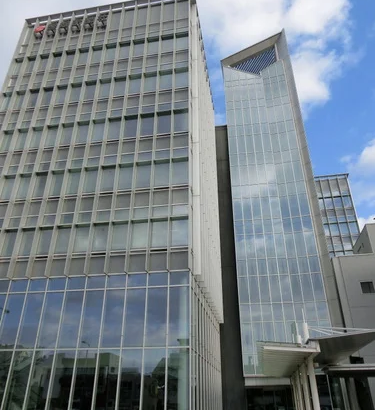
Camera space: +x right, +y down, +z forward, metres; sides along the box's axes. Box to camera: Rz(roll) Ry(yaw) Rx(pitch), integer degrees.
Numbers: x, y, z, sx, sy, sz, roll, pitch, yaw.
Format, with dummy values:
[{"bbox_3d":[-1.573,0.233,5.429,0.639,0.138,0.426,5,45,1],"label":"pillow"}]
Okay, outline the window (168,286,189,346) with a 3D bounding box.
[{"bbox_3d":[-0.418,5.856,19.080,1.125,3.050,0.100,-4,-29,8],"label":"window"}]

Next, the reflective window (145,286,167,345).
[{"bbox_3d":[-1.637,5.861,19.119,1.160,3.088,0.100,-4,-29,8],"label":"reflective window"}]

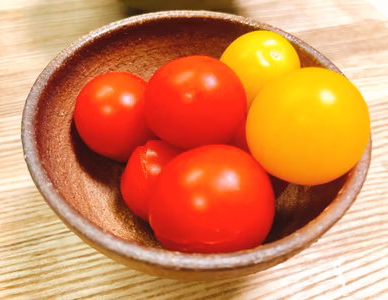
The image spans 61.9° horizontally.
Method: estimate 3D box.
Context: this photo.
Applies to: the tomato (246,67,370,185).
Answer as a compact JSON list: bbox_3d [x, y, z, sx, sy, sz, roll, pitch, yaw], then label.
[{"bbox_3d":[0.030,-0.006,0.088,0.032,0.031,0.032,4,52,0],"label":"tomato"}]

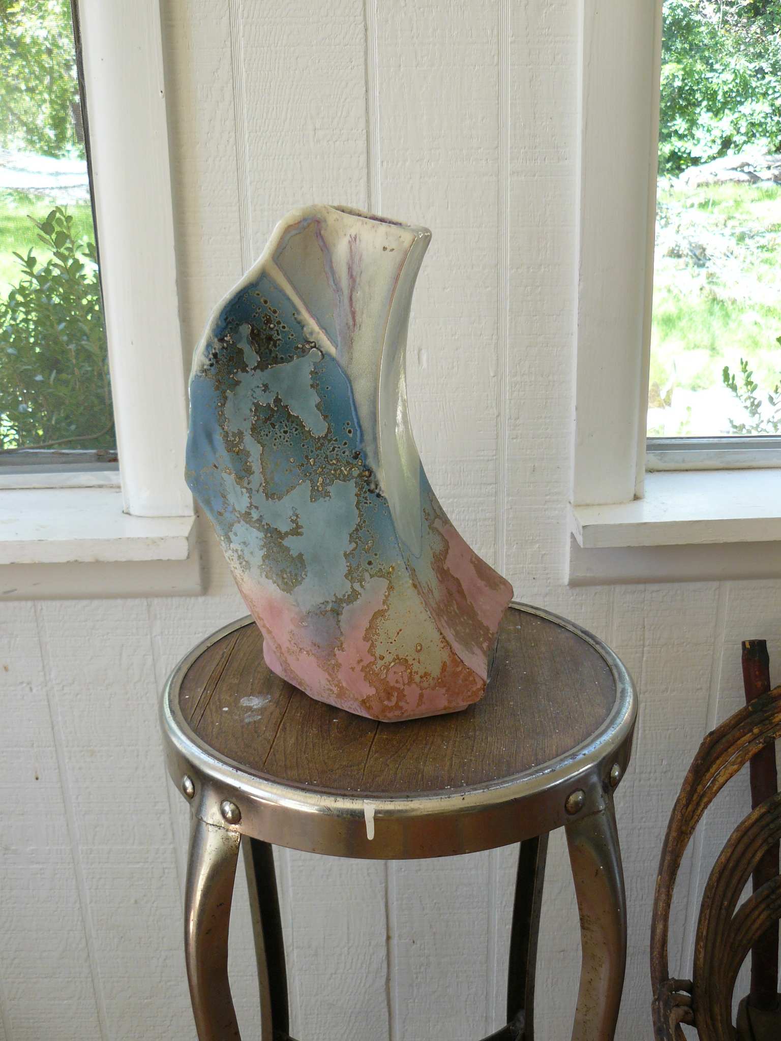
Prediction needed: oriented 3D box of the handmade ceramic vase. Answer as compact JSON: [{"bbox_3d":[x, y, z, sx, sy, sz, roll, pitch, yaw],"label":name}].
[{"bbox_3d":[-0.028,-0.048,0.733,0.203,0.318,0.153,5,19,19],"label":"handmade ceramic vase"}]

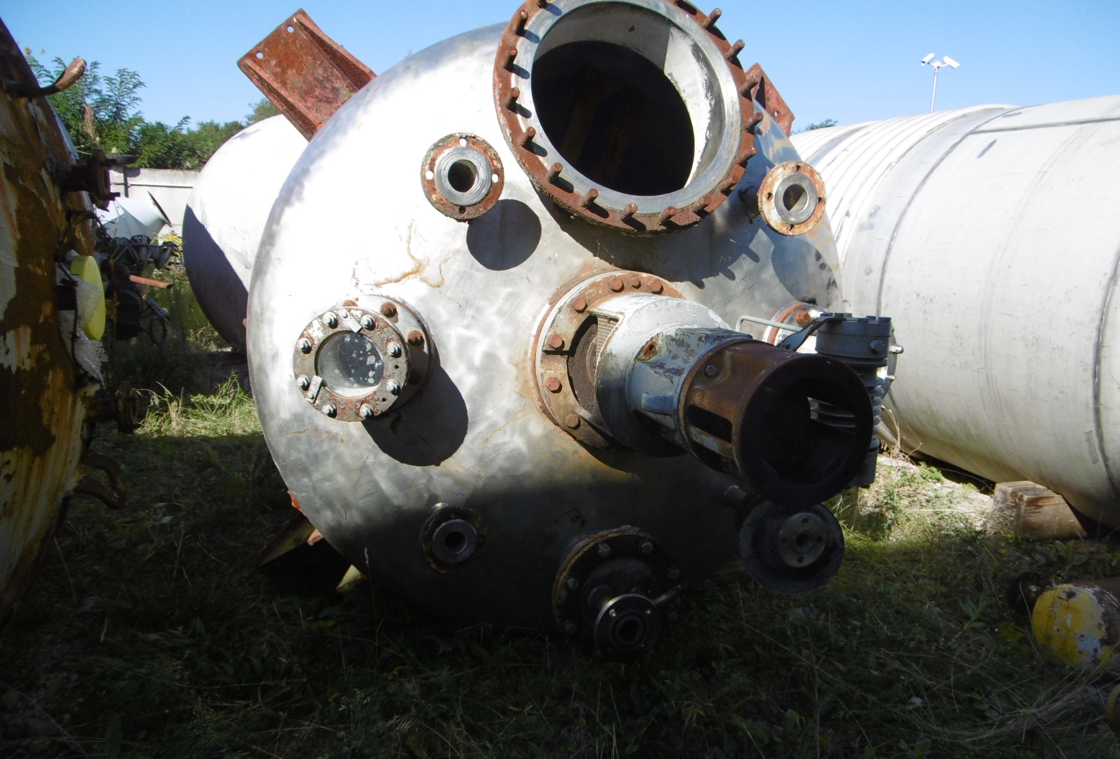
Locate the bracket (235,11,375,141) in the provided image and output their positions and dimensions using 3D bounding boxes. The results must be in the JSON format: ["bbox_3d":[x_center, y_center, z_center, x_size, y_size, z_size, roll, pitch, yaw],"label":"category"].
[{"bbox_3d":[-0.729,-0.893,2.242,0.255,0.325,0.310,-43,18,-6],"label":"bracket"}]

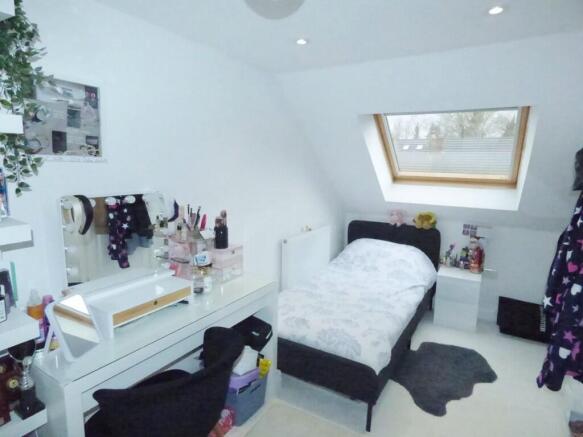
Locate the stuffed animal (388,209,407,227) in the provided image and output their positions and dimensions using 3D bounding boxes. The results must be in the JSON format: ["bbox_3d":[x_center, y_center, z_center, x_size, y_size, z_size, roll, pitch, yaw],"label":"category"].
[{"bbox_3d":[1.128,-0.007,3.603,0.175,0.180,0.140,5,9,22],"label":"stuffed animal"}]

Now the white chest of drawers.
[{"bbox_3d":[1.630,0.729,3.314,0.370,0.545,0.400,5,10,24],"label":"white chest of drawers"}]

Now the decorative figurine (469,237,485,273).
[{"bbox_3d":[1.701,0.333,3.097,0.125,0.310,0.110,6,10,28],"label":"decorative figurine"}]

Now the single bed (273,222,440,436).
[{"bbox_3d":[0.574,0.613,2.883,0.970,0.860,2.060,6,10,30],"label":"single bed"}]

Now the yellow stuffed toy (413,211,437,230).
[{"bbox_3d":[1.373,0.030,3.459,0.200,0.180,0.150,5,9,22],"label":"yellow stuffed toy"}]

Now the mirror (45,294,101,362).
[{"bbox_3d":[-0.778,0.377,1.214,0.130,0.205,0.145,4,9,18],"label":"mirror"}]

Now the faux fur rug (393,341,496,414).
[{"bbox_3d":[1.077,1.103,2.476,0.960,0.040,0.620,-5,11,-34],"label":"faux fur rug"}]

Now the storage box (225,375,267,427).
[{"bbox_3d":[-0.337,0.998,2.058,0.300,0.310,0.260,6,10,30],"label":"storage box"}]

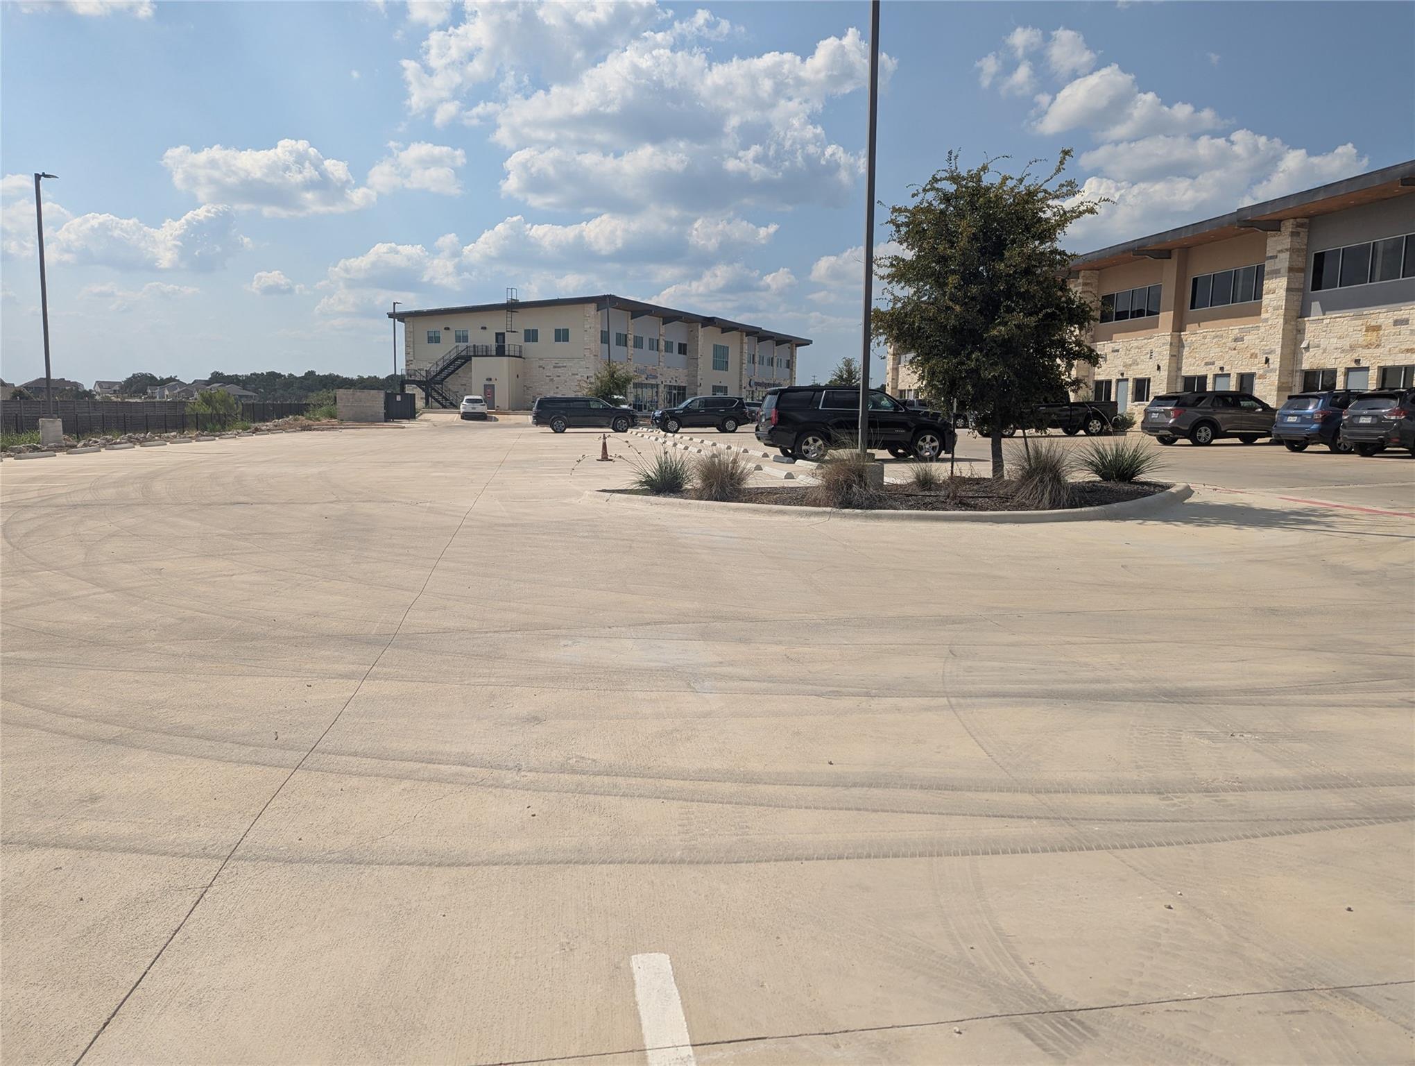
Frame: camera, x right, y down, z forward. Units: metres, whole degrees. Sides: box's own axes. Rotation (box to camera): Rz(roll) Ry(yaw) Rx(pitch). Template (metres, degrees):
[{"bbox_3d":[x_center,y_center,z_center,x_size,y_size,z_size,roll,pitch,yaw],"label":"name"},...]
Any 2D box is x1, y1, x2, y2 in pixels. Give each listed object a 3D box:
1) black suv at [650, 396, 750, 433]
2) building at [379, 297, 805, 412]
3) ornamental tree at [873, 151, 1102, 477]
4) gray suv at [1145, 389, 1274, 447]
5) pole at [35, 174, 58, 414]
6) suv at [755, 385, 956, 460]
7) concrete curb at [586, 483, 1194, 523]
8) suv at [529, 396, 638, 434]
[{"bbox_3d":[-0.273,-6.258,52.350,5.340,1.925,2.030,0,7,-10],"label":"black suv"},{"bbox_3d":[-8.187,-17.651,105.419,21.796,9.300,47.158,5,8,25],"label":"building"},{"bbox_3d":[4.155,-3.188,14.461,3.250,4.780,3.250,0,7,-10],"label":"ornamental tree"},{"bbox_3d":[17.096,-3.757,32.113,5.050,1.780,2.000,0,7,-10],"label":"gray suv"},{"bbox_3d":[-20.798,-7.504,31.279,0.660,7.650,0.340,0,7,-10],"label":"pole"},{"bbox_3d":[3.828,-2.810,25.593,5.180,1.890,2.045,0,7,-10],"label":"suv"},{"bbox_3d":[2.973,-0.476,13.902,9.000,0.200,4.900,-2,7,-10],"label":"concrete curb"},{"bbox_3d":[-6.725,-6.467,54.102,5.680,1.940,2.040,0,7,-10],"label":"suv"}]

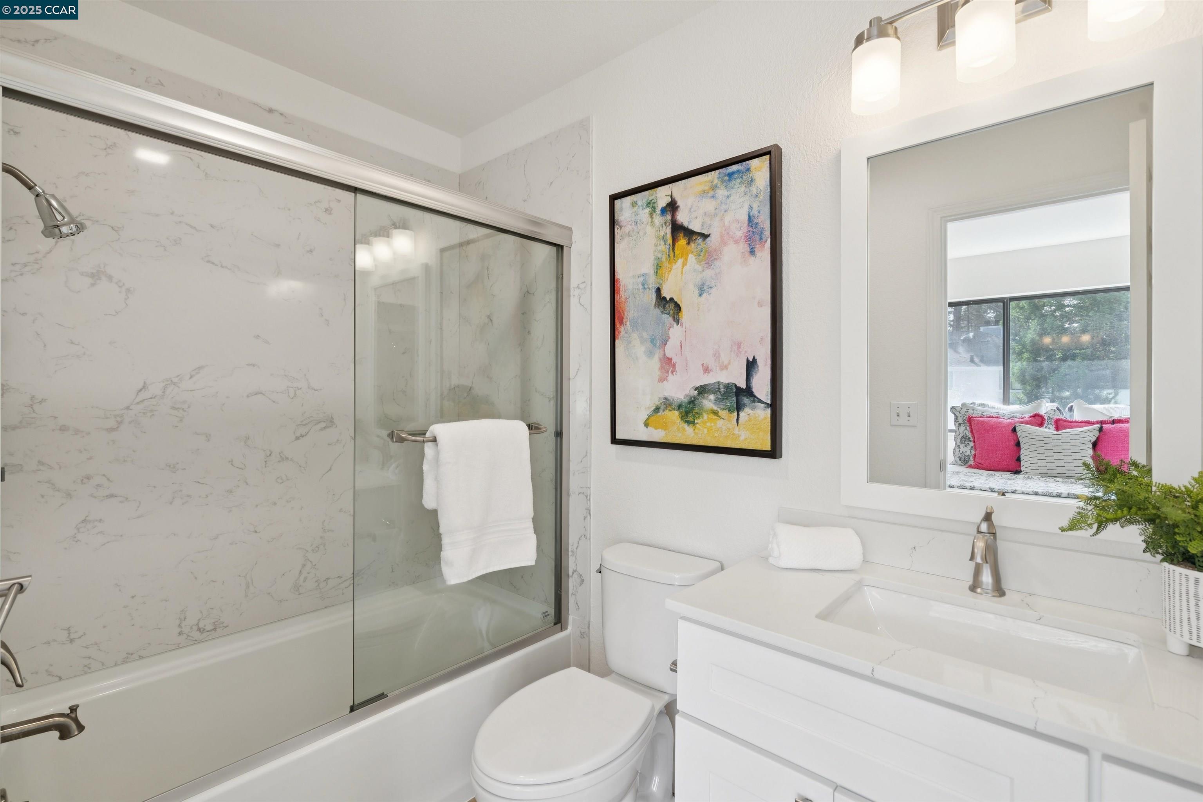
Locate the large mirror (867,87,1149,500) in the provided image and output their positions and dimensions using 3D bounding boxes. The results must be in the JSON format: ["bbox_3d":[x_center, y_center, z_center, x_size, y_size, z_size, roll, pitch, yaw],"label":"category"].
[{"bbox_3d":[0.829,-0.195,1.143,0.495,0.795,0.030,0,0,42],"label":"large mirror"}]

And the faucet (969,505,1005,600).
[{"bbox_3d":[0.764,0.308,1.067,0.060,0.173,0.155,0,0,42],"label":"faucet"}]

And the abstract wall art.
[{"bbox_3d":[0.263,-0.270,1.646,0.589,0.846,0.037,0,0,42],"label":"abstract wall art"}]

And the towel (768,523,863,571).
[{"bbox_3d":[0.497,0.345,1.257,0.195,0.098,0.108,0,0,4],"label":"towel"}]

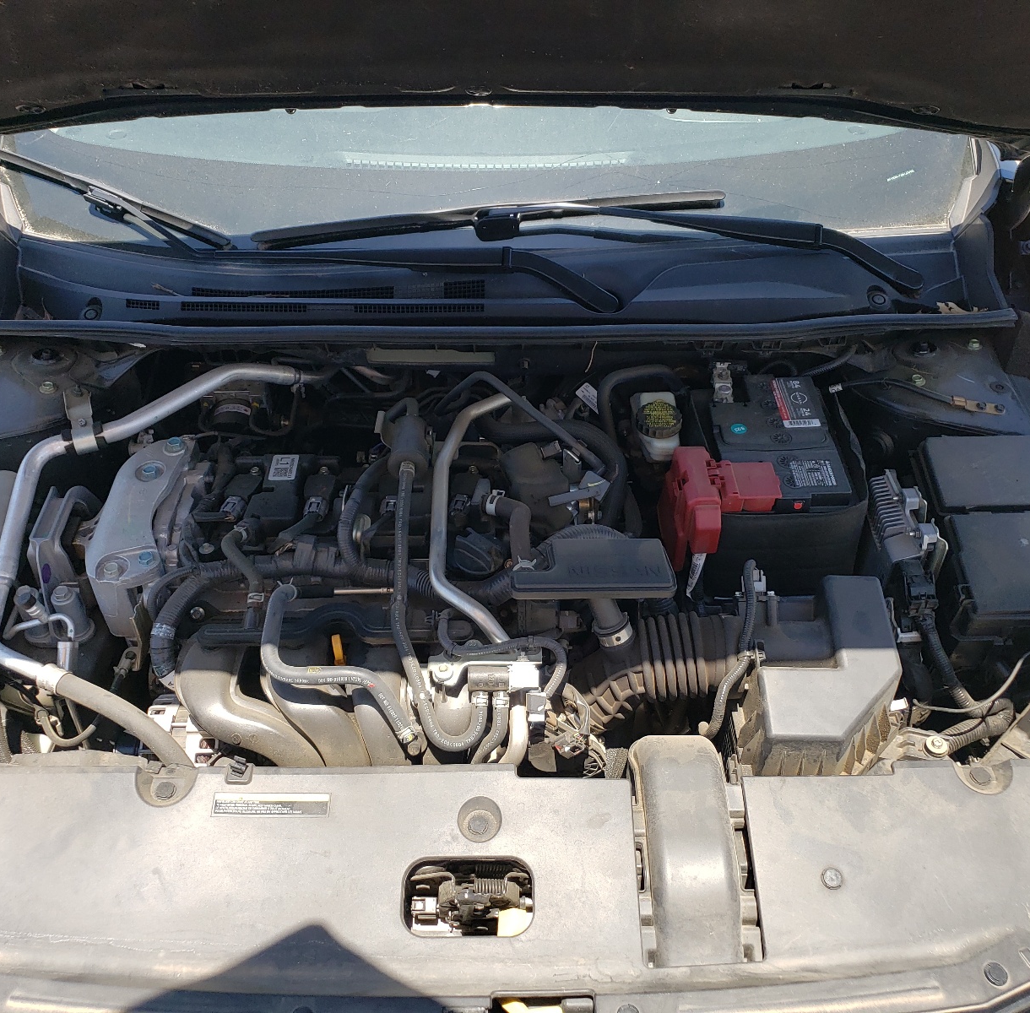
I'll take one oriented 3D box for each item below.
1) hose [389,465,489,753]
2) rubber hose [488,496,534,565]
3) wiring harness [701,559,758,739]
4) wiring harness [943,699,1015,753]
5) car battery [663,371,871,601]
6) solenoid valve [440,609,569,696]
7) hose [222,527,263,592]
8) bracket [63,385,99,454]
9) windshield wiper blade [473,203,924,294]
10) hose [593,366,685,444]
[{"bbox_3d":[-0.080,0.105,1.095,0.100,0.130,0.310,-1,42,-2],"label":"hose"},{"bbox_3d":[-0.007,0.028,1.208,0.058,0.045,0.095,0,43,-1],"label":"rubber hose"},{"bbox_3d":[0.244,0.158,1.152,0.050,0.055,0.225,13,45,11],"label":"wiring harness"},{"bbox_3d":[0.474,0.228,1.040,0.070,0.040,0.045,-1,42,-2],"label":"wiring harness"},{"bbox_3d":[0.356,-0.031,1.497,0.182,0.195,0.250,0,43,-1],"label":"car battery"},{"bbox_3d":[-0.013,0.153,1.075,0.130,0.060,0.095,-1,42,-2],"label":"solenoid valve"},{"bbox_3d":[-0.325,0.063,1.208,0.050,0.045,0.075,0,43,-1],"label":"hose"},{"bbox_3d":[-0.568,-0.114,1.330,0.035,0.045,0.105,-13,45,-14],"label":"bracket"},{"bbox_3d":[0.259,-0.363,1.421,0.620,0.085,0.085,0,43,-1],"label":"windshield wiper blade"},{"bbox_3d":[0.165,-0.134,1.325,0.110,0.085,0.095,-1,42,-2],"label":"hose"}]

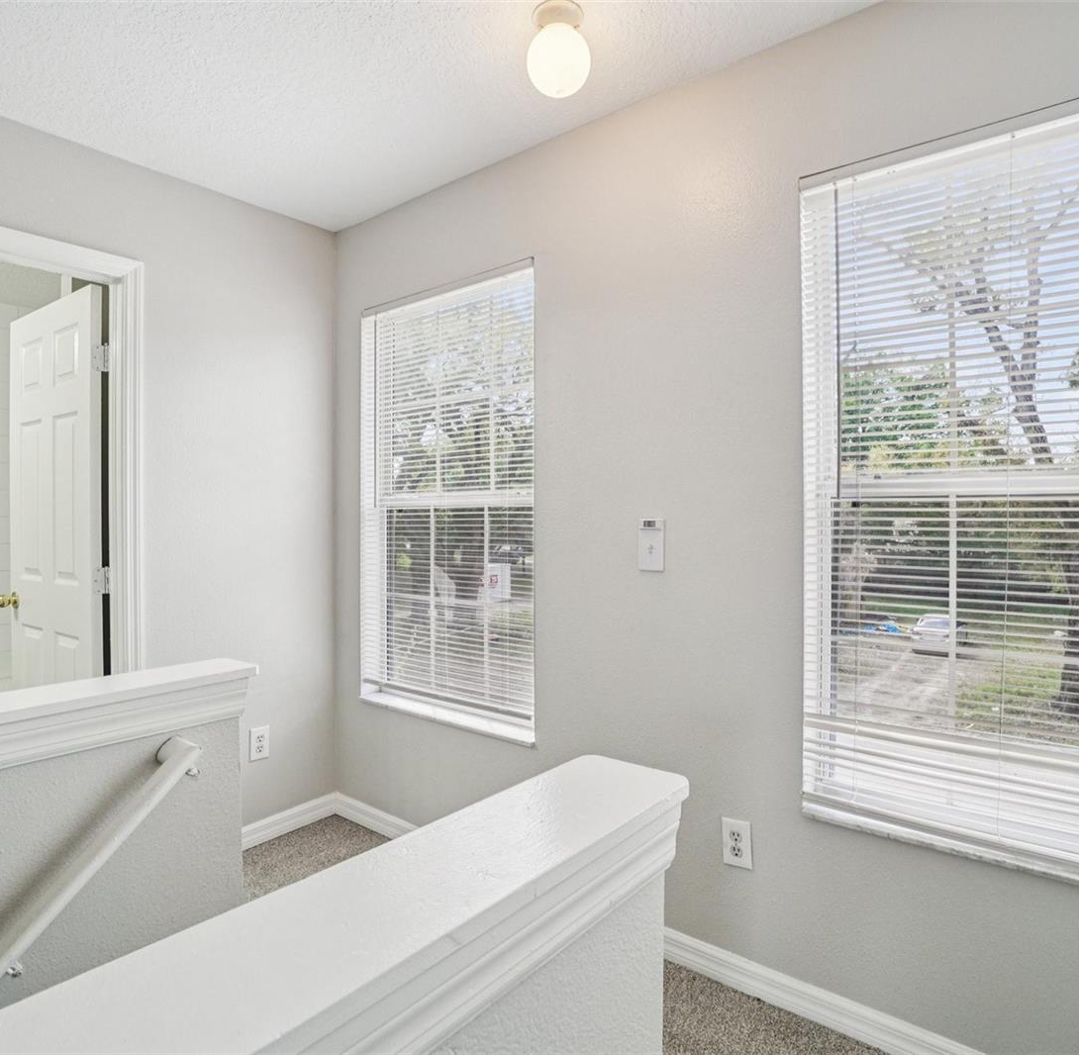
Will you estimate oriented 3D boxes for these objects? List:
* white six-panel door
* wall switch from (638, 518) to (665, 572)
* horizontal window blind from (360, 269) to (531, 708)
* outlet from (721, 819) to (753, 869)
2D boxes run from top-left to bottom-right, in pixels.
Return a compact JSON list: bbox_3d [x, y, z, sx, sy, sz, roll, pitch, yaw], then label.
[{"bbox_3d":[-1.798,0.194,2.451,0.720,2.025,0.040,0,0,35],"label":"white six-panel door"},{"bbox_3d":[0.317,0.050,1.878,0.080,0.149,0.018,0,1,37],"label":"wall switch"},{"bbox_3d":[-0.354,-0.111,2.415,0.865,1.478,0.040,0,1,37],"label":"horizontal window blind"},{"bbox_3d":[0.520,0.834,1.737,0.076,0.120,0.009,0,1,37],"label":"outlet"}]

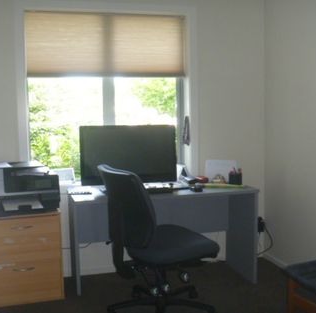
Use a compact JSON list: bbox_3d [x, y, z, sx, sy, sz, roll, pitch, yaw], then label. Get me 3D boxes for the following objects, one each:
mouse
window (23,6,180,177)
[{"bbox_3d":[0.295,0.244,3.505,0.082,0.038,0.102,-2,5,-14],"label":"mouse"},{"bbox_3d":[-0.378,-0.476,3.661,1.270,1.306,0.102,-2,5,-14],"label":"window"}]

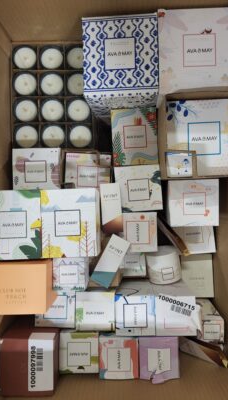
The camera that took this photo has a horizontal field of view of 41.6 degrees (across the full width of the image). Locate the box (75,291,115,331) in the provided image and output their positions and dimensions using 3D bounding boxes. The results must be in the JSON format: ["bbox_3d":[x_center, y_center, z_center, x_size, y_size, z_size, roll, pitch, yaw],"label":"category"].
[{"bbox_3d":[-0.030,0.184,0.531,0.065,0.073,0.066,0,90,1],"label":"box"}]

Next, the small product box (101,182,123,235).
[{"bbox_3d":[-0.003,0.014,0.484,0.031,0.020,0.079,-4,90,1],"label":"small product box"}]

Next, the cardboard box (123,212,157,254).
[{"bbox_3d":[0.041,0.052,0.528,0.064,0.072,0.065,0,90,1],"label":"cardboard box"}]

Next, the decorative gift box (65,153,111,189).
[{"bbox_3d":[-0.047,-0.043,0.596,0.081,0.092,0.081,1,90,1],"label":"decorative gift box"}]

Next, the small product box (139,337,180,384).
[{"bbox_3d":[0.075,0.261,0.526,0.065,0.073,0.065,0,90,1],"label":"small product box"}]

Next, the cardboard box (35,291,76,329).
[{"bbox_3d":[-0.095,0.176,0.525,0.066,0.066,0.067,1,90,1],"label":"cardboard box"}]

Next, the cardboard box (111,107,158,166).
[{"bbox_3d":[0.039,-0.111,0.573,0.081,0.081,0.100,-3,90,1],"label":"cardboard box"}]

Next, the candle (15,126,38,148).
[{"bbox_3d":[-0.163,-0.117,0.584,0.044,0.043,0.044,0,90,1],"label":"candle"}]

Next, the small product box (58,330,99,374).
[{"bbox_3d":[-0.058,0.259,0.536,0.065,0.066,0.066,0,90,1],"label":"small product box"}]

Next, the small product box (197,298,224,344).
[{"bbox_3d":[0.175,0.232,0.580,0.042,0.100,0.042,0,90,1],"label":"small product box"}]

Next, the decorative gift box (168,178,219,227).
[{"bbox_3d":[0.136,0.006,0.544,0.083,0.078,0.078,-1,90,1],"label":"decorative gift box"}]

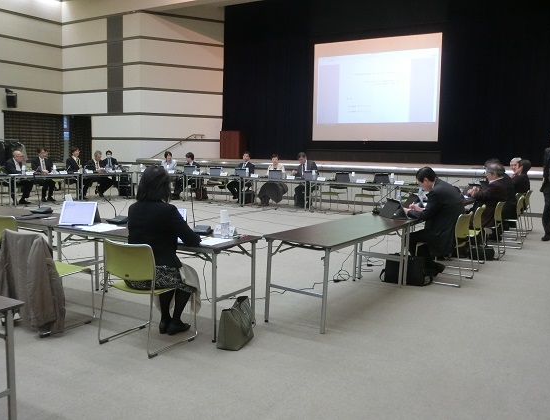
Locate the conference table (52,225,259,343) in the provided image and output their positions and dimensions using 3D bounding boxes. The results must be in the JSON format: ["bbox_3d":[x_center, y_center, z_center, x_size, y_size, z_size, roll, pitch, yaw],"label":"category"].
[{"bbox_3d":[-1.040,0.536,4.687,1.800,0.700,0.600,5,7,31],"label":"conference table"}]

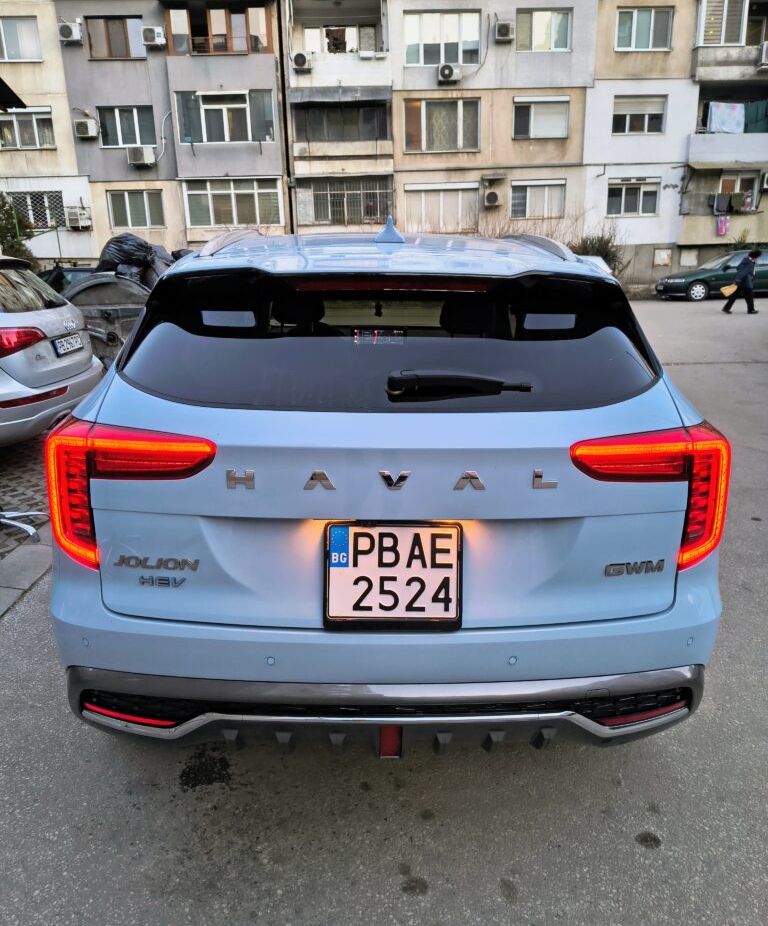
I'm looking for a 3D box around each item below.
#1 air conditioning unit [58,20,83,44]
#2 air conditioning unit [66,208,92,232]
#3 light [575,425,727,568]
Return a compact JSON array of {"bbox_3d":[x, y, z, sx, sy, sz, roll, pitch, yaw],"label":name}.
[{"bbox_3d":[-10.591,-14.521,23.001,0.730,0.524,0.300,-2,17,-3],"label":"air conditioning unit"},{"bbox_3d":[-10.976,-8.840,24.651,0.781,0.559,0.300,-2,17,-3],"label":"air conditioning unit"},{"bbox_3d":[0.608,0.064,1.565,0.420,0.320,0.250,0,16,-1],"label":"light"}]

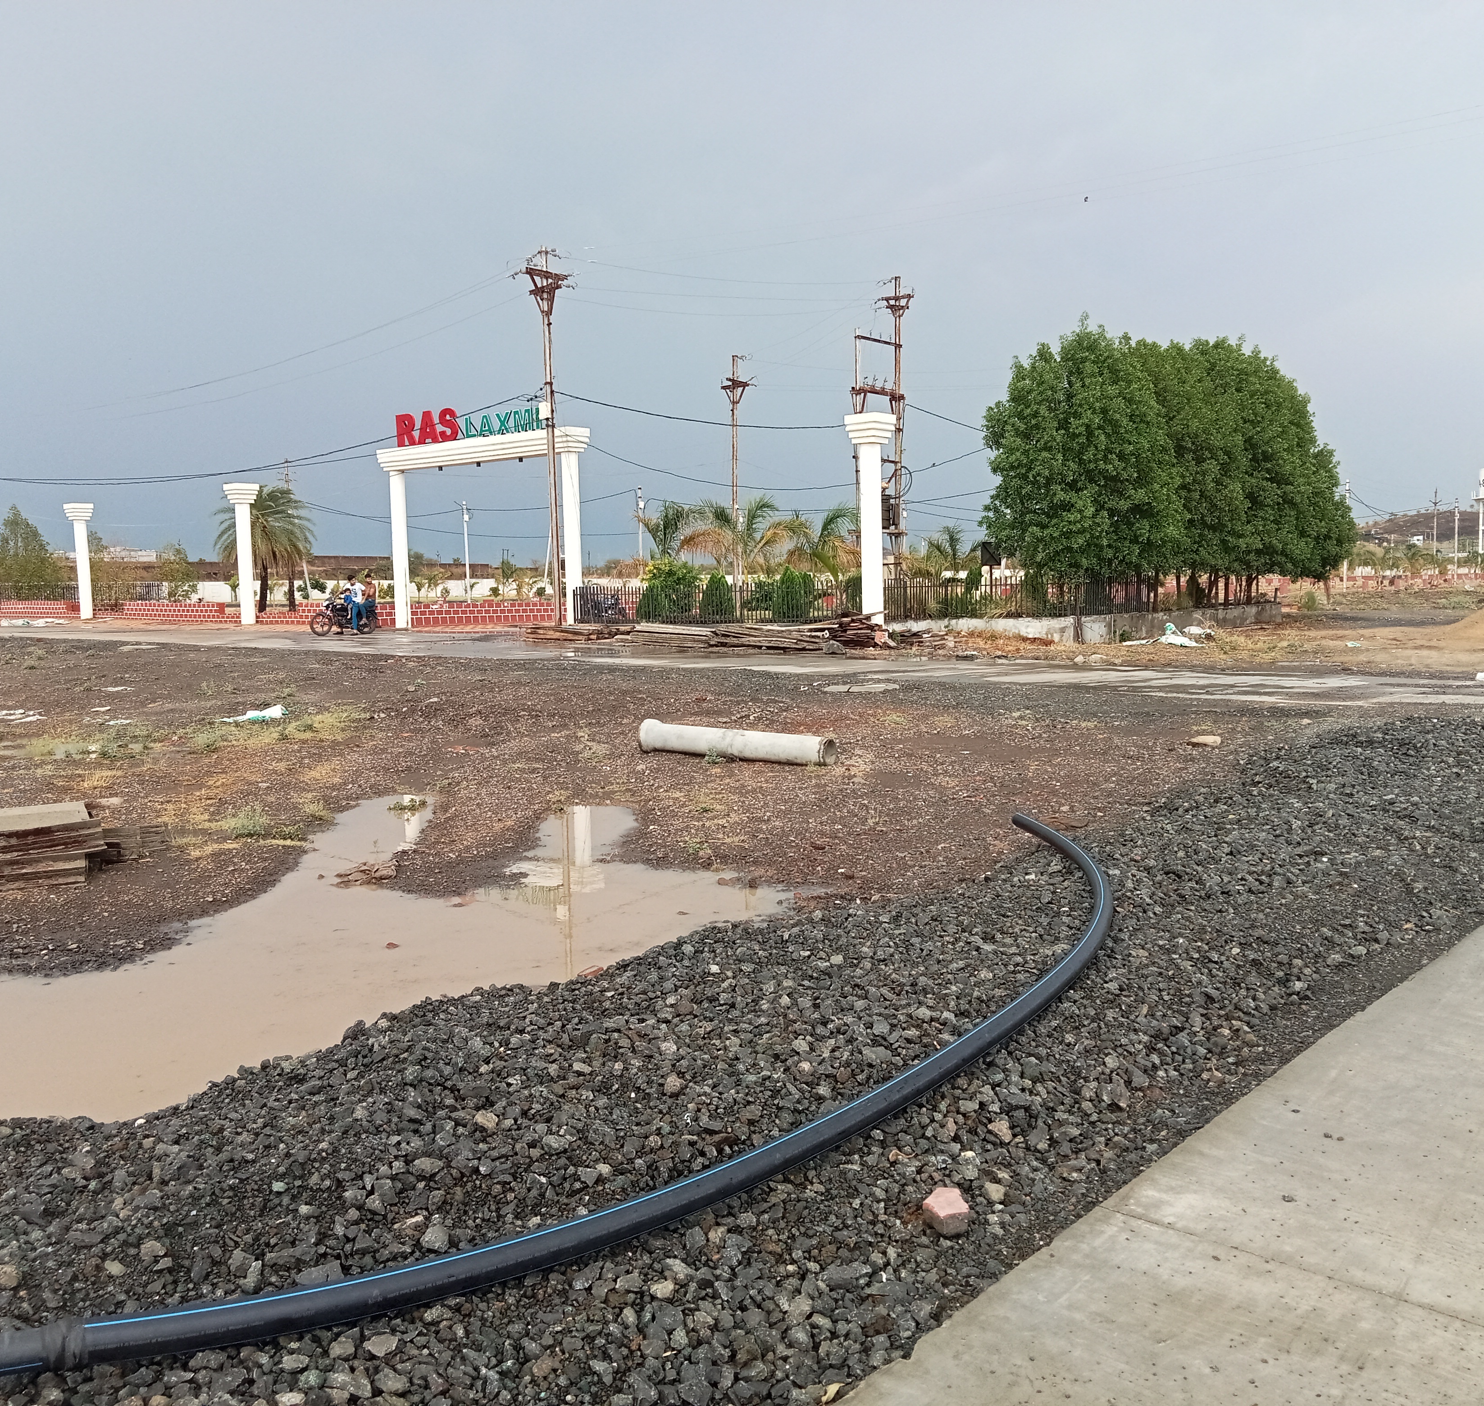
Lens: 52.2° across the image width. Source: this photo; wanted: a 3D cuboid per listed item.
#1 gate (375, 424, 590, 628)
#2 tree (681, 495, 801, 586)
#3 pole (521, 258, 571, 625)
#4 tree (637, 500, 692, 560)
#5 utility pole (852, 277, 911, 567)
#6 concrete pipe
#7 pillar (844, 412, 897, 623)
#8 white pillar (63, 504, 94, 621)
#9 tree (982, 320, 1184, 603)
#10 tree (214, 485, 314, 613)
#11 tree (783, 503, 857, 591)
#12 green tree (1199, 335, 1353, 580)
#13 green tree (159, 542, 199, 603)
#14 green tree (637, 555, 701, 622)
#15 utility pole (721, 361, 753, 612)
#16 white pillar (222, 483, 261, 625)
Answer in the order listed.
[{"bbox_3d":[-7.052,-4.533,41.021,8.270,5.100,0.800,3,7,42],"label":"gate"},{"bbox_3d":[-0.021,-4.298,43.000,3.405,3.239,3.300,-1,5,0],"label":"tree"},{"bbox_3d":[-4.572,-6.313,36.768,1.100,9.286,0.900,3,7,40],"label":"pole"},{"bbox_3d":[-2.130,-4.477,45.000,1.869,3.086,2.000,-1,5,-3],"label":"tree"},{"bbox_3d":[3.741,-6.810,40.760,0.800,9.114,2.800,-5,6,-33],"label":"utility pole"},{"bbox_3d":[-0.063,0.351,13.120,2.000,0.270,0.270,4,7,38],"label":"concrete pipe"},{"bbox_3d":[2.826,-3.856,32.692,0.800,4.743,0.800,2,6,34],"label":"pillar"},{"bbox_3d":[-27.111,-5.763,62.000,0.950,4.701,0.950,-6,7,-43],"label":"white pillar"},{"bbox_3d":[8.084,-5.685,36.000,4.798,6.815,4.700,0,5,13],"label":"tree"},{"bbox_3d":[-17.947,-5.753,57.000,3.799,4.845,3.800,-3,5,-17],"label":"tree"},{"bbox_3d":[2.401,-4.084,42.500,2.463,2.955,2.600,-1,5,3],"label":"tree"},{"bbox_3d":[14.562,-6.470,42.000,4.746,7.139,4.700,1,5,19],"label":"green tree"},{"bbox_3d":[-23.682,-5.229,63.732,1.750,3.127,1.750,-3,6,-20],"label":"green tree"},{"bbox_3d":[-1.869,-2.863,38.896,1.600,1.742,1.500,-2,5,-3],"label":"green tree"},{"bbox_3d":[-0.179,-7.170,50.056,1.100,8.481,1.000,0,6,20],"label":"utility pole"},{"bbox_3d":[-16.485,-4.923,50.322,0.800,4.645,0.800,3,7,40],"label":"white pillar"}]

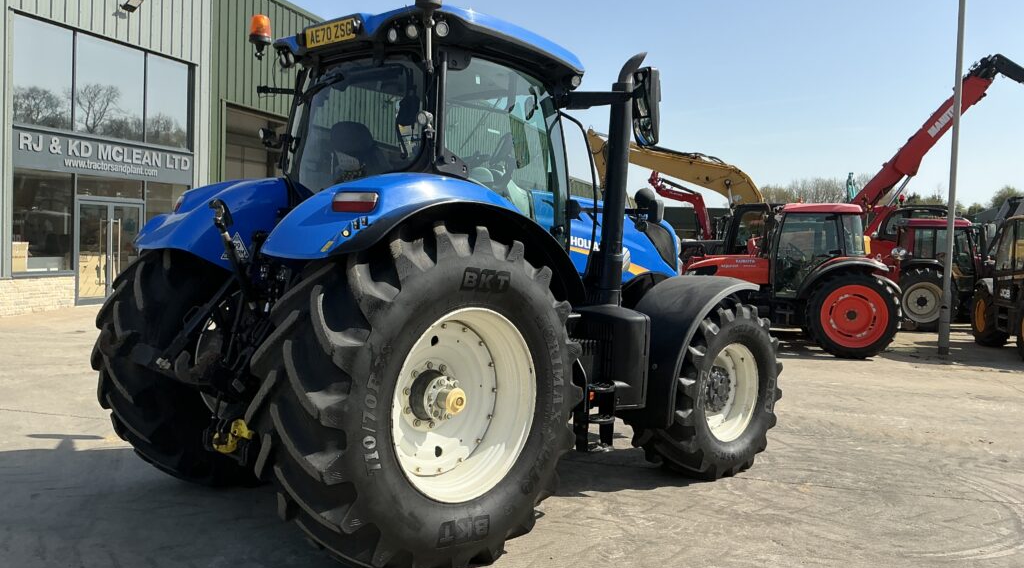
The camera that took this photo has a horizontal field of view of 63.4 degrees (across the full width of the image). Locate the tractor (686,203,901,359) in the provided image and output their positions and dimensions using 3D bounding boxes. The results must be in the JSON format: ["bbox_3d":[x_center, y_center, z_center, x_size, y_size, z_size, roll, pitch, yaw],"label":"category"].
[{"bbox_3d":[5.366,-0.135,15.850,4.100,2.720,2.000,3,3,26],"label":"tractor"}]

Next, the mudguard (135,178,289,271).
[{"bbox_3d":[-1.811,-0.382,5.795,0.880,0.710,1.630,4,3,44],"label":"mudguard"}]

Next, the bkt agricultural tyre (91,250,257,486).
[{"bbox_3d":[-1.905,0.485,5.969,0.700,1.890,1.920,4,3,44],"label":"bkt agricultural tyre"}]

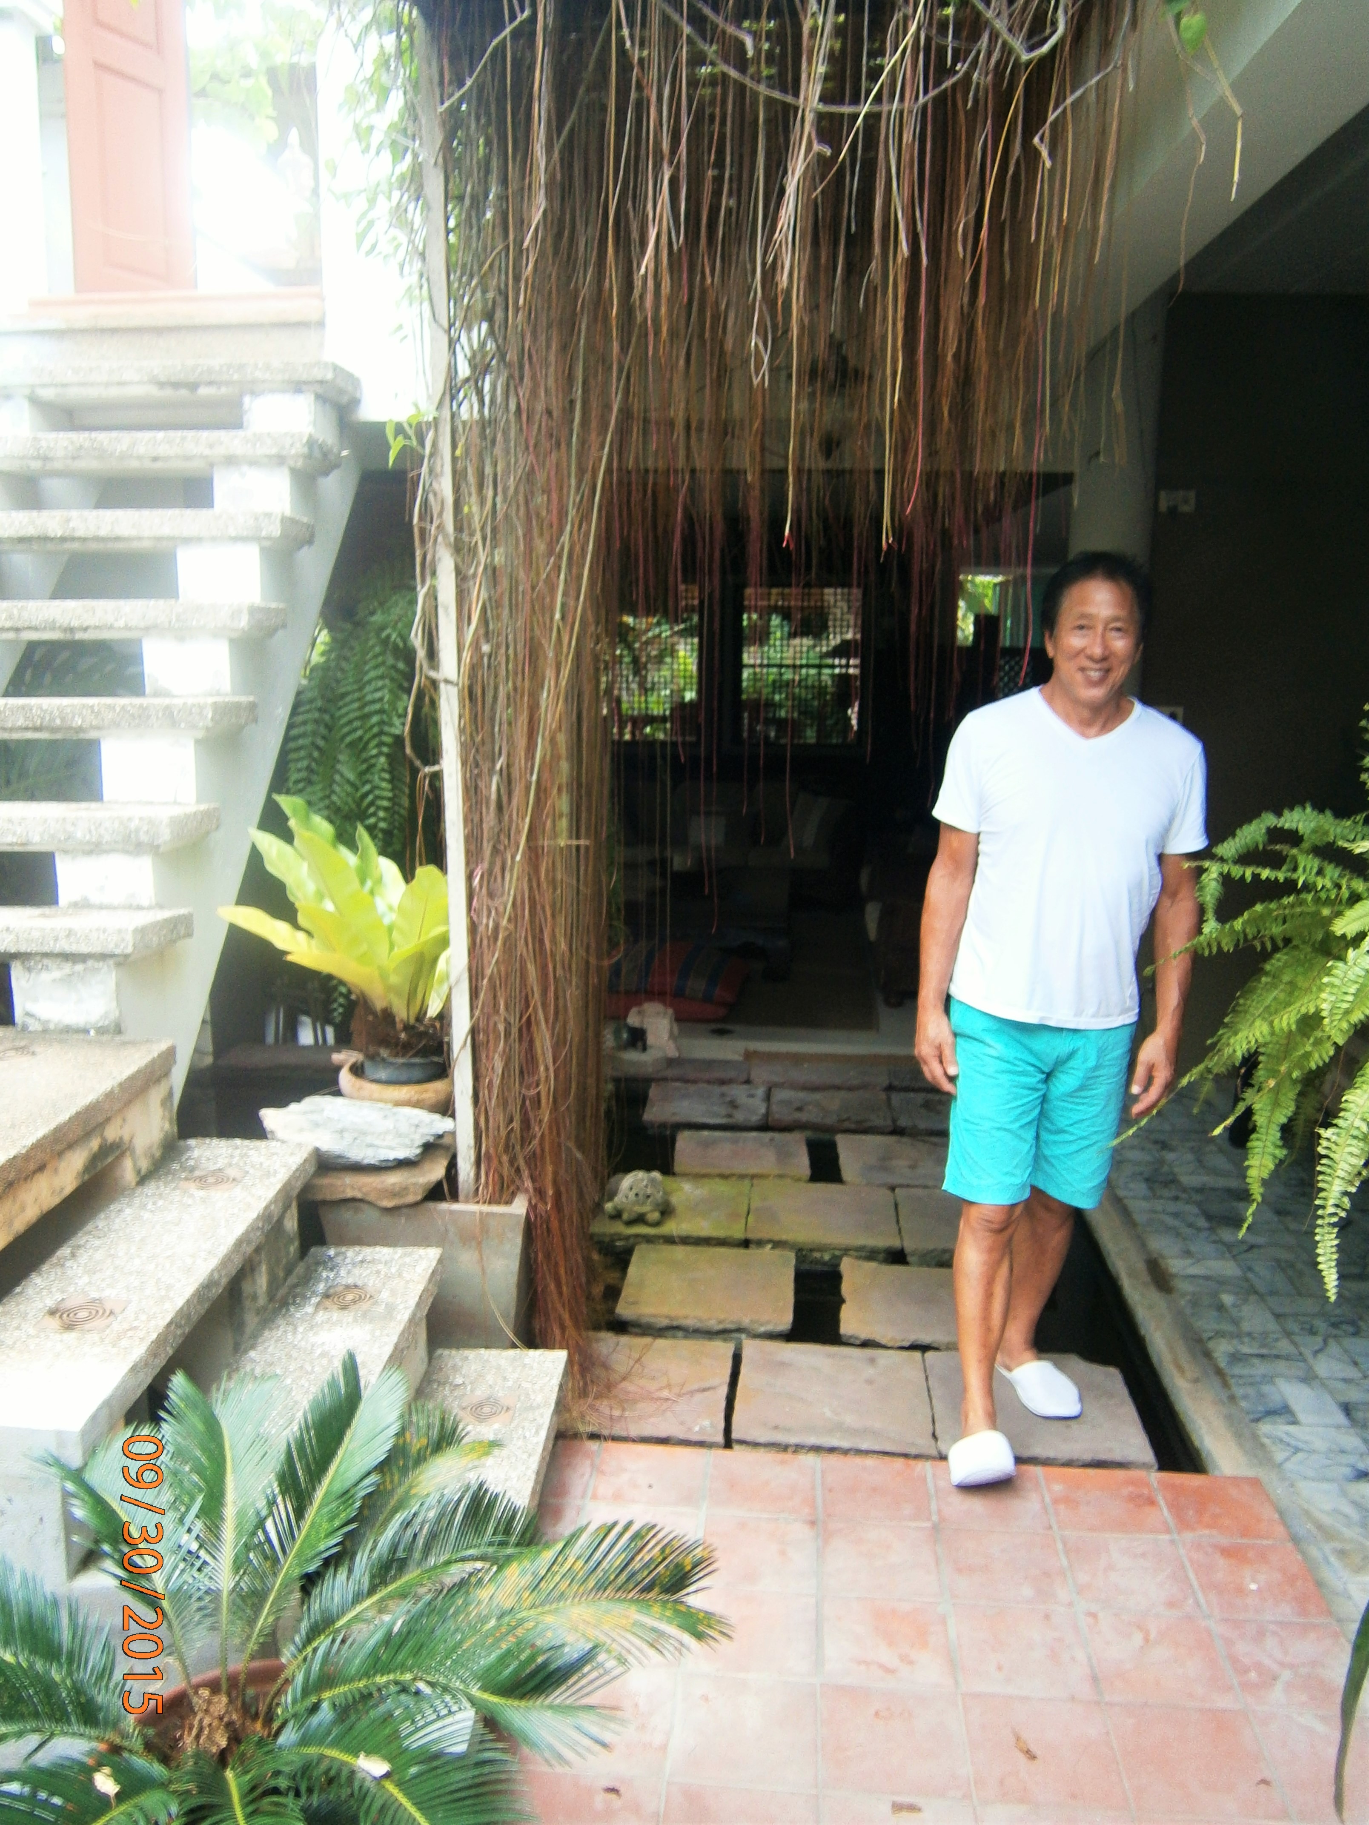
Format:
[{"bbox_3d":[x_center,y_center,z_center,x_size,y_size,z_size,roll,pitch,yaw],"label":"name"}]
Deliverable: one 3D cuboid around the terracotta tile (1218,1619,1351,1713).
[{"bbox_3d":[0.920,1.148,2.069,0.190,0.020,0.198,1,10,5],"label":"terracotta tile"}]

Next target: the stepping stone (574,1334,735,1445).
[{"bbox_3d":[-0.099,1.016,2.894,0.390,0.045,0.390,1,11,5],"label":"stepping stone"}]

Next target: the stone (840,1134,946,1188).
[{"bbox_3d":[0.685,0.790,4.213,0.405,0.060,0.405,1,10,6],"label":"stone"}]

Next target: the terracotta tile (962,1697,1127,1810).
[{"bbox_3d":[0.507,1.203,1.952,0.200,0.020,0.198,1,11,5],"label":"terracotta tile"}]

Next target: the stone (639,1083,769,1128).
[{"bbox_3d":[0.081,0.680,4.710,0.405,0.045,0.400,1,11,5],"label":"stone"}]

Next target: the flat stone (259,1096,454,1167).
[{"bbox_3d":[-0.759,0.503,3.193,0.450,0.095,0.240,1,11,5],"label":"flat stone"}]

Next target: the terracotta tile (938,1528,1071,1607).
[{"bbox_3d":[0.537,1.108,2.314,0.198,0.015,0.194,1,10,6],"label":"terracotta tile"}]

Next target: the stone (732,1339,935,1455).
[{"bbox_3d":[0.309,1.017,2.850,0.400,0.050,0.410,1,10,5],"label":"stone"}]

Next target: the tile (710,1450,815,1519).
[{"bbox_3d":[0.147,1.068,2.550,0.198,0.015,0.190,1,10,6],"label":"tile"}]

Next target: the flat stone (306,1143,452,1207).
[{"bbox_3d":[-0.683,0.571,3.077,0.310,0.065,0.290,1,11,5],"label":"flat stone"}]

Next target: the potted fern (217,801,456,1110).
[{"bbox_3d":[-0.764,0.090,3.133,0.580,0.690,0.550,1,10,5],"label":"potted fern"}]

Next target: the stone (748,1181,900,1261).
[{"bbox_3d":[0.384,0.850,3.776,0.400,0.045,0.385,1,11,5],"label":"stone"}]

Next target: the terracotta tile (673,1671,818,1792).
[{"bbox_3d":[0.089,1.170,1.947,0.198,0.020,0.198,1,10,5],"label":"terracotta tile"}]

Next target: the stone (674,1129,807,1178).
[{"bbox_3d":[0.178,0.766,4.241,0.405,0.050,0.390,1,10,5],"label":"stone"}]

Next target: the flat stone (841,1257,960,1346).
[{"bbox_3d":[0.578,0.957,3.287,0.405,0.060,0.410,1,10,6],"label":"flat stone"}]

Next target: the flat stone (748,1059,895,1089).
[{"bbox_3d":[0.499,0.617,5.072,0.510,0.050,0.280,1,10,5],"label":"flat stone"}]

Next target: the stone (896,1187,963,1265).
[{"bbox_3d":[0.798,0.870,3.765,0.405,0.060,0.410,1,10,6],"label":"stone"}]

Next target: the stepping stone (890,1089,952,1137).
[{"bbox_3d":[0.909,0.695,4.692,0.400,0.040,0.354,1,11,5],"label":"stepping stone"}]

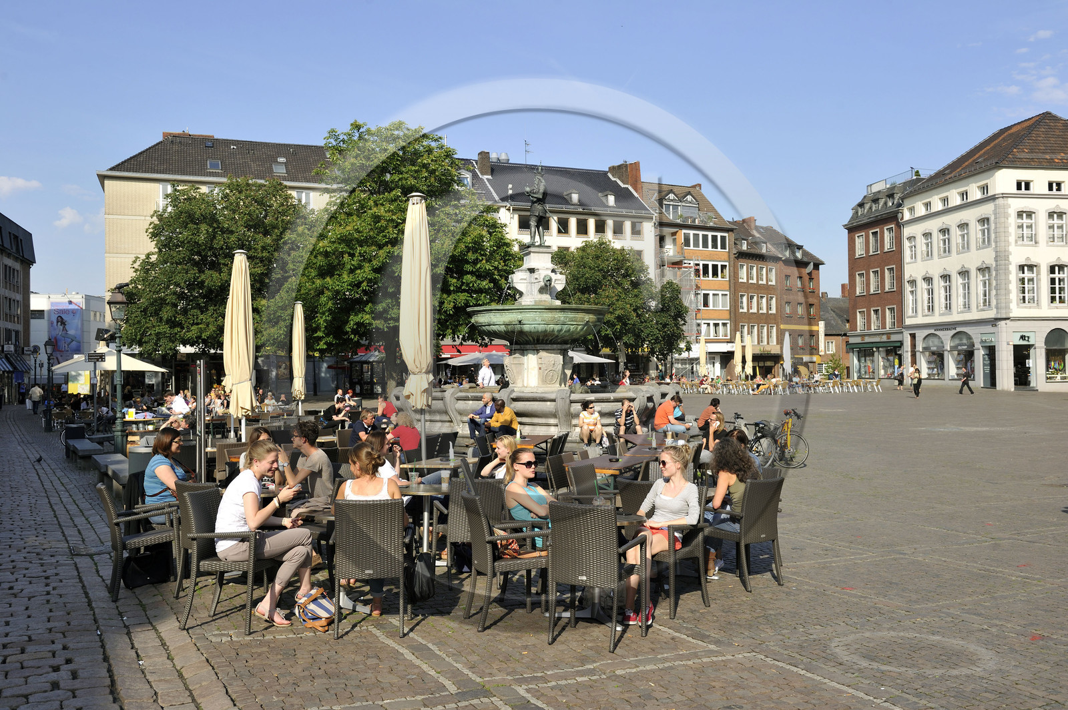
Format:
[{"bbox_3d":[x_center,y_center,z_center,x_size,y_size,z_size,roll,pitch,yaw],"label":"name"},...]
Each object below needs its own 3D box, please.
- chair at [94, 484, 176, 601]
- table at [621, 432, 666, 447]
[{"bbox_3d":[-3.169,1.461,7.600,0.590,0.890,0.560,0,-1,-41],"label":"chair"},{"bbox_3d":[1.633,1.584,13.600,0.700,0.760,1.650,-1,-1,-2],"label":"table"}]

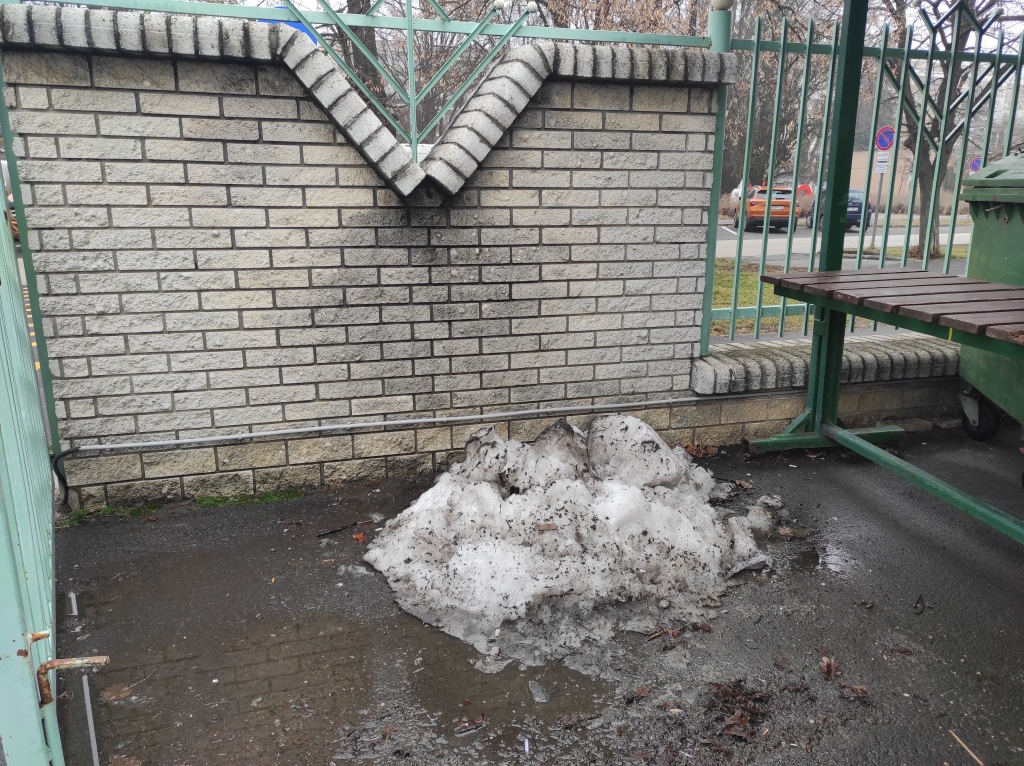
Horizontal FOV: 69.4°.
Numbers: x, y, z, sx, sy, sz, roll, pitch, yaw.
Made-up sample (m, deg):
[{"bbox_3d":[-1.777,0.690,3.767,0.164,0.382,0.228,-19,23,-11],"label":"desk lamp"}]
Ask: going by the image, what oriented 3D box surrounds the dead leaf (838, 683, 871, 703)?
[{"bbox_3d":[0.958,0.867,2.066,0.105,0.030,0.055,8,16,27],"label":"dead leaf"}]

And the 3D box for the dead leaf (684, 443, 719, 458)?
[{"bbox_3d":[1.017,0.362,3.969,0.170,0.050,0.130,-4,15,-17],"label":"dead leaf"}]

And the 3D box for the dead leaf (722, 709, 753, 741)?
[{"bbox_3d":[0.591,0.895,1.940,0.080,0.035,0.085,4,15,15],"label":"dead leaf"}]

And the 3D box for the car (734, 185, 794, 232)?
[{"bbox_3d":[9.700,-6.620,28.200,1.840,1.610,4.380,2,15,8],"label":"car"}]

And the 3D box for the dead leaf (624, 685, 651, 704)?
[{"bbox_3d":[0.351,0.870,2.064,0.090,0.020,0.045,-10,18,-34],"label":"dead leaf"}]

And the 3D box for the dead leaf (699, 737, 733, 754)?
[{"bbox_3d":[0.516,0.920,1.876,0.095,0.020,0.040,7,16,24],"label":"dead leaf"}]

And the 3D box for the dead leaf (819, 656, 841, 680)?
[{"bbox_3d":[0.932,0.838,2.170,0.062,0.035,0.085,6,16,21],"label":"dead leaf"}]

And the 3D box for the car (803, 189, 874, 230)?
[{"bbox_3d":[12.700,-6.720,28.800,1.770,1.500,4.150,3,15,11],"label":"car"}]

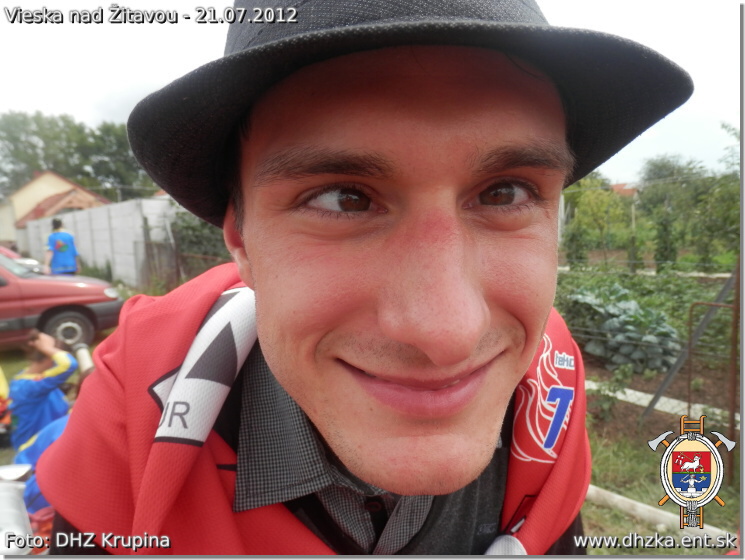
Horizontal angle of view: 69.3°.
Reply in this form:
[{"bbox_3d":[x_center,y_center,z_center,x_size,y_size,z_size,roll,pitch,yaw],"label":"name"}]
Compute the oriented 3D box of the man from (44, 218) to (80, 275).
[{"bbox_3d":[-5.150,-0.180,8.950,0.550,1.680,0.360,-3,6,-24],"label":"man"}]

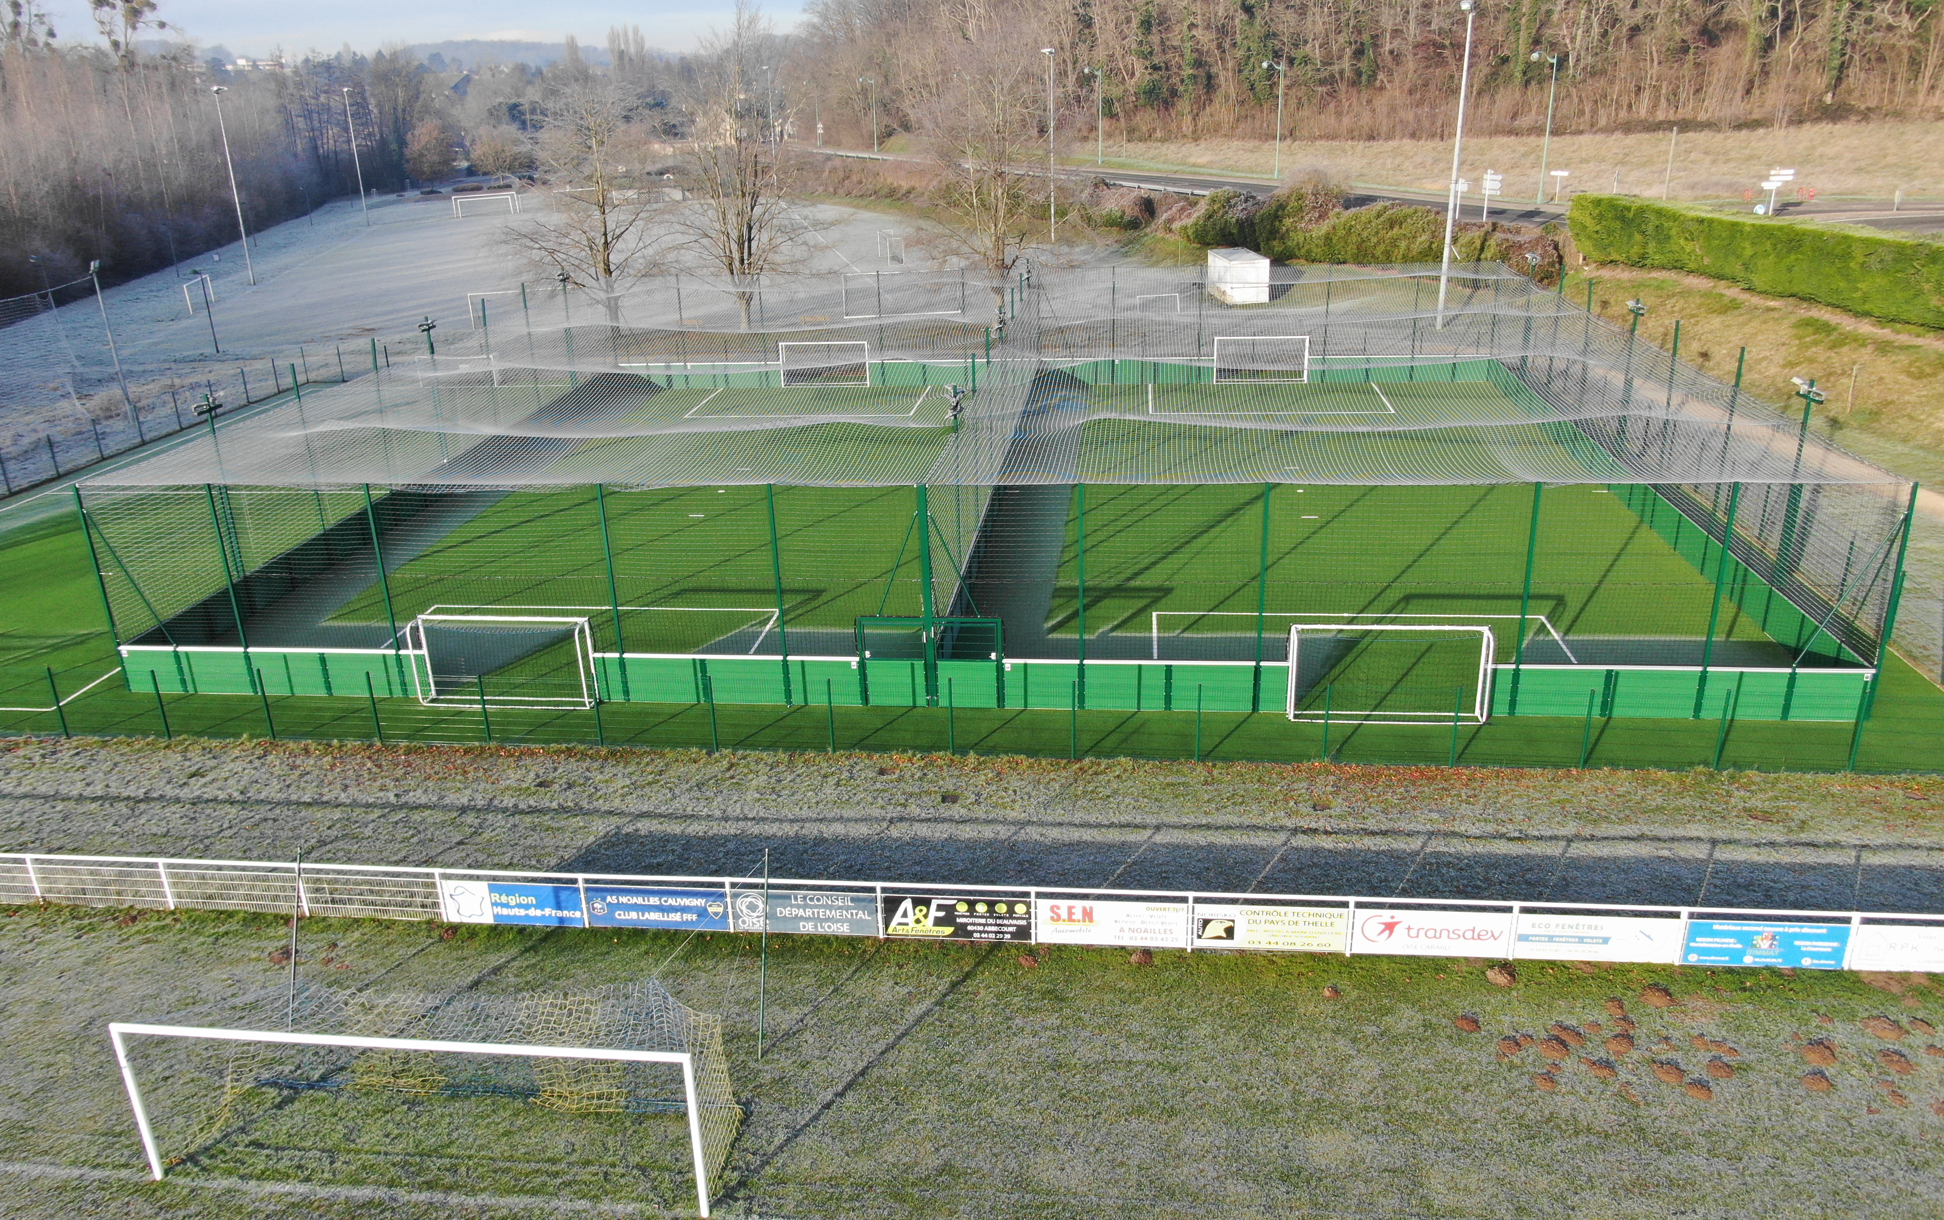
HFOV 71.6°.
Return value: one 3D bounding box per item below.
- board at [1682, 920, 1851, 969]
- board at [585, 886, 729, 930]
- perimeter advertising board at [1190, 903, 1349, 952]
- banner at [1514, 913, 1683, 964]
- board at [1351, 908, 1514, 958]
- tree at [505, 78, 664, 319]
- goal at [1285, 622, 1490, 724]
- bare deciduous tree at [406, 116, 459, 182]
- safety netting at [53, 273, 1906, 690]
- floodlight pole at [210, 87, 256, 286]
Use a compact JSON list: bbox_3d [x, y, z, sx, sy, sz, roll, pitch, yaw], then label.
[{"bbox_3d":[11.981,5.050,20.355,2.360,0.780,0.050,1,22,7],"label":"board"},{"bbox_3d":[-5.298,5.005,22.731,2.470,0.820,0.050,1,21,6],"label":"board"},{"bbox_3d":[4.768,5.117,21.674,2.470,0.820,0.050,1,21,6],"label":"perimeter advertising board"},{"bbox_3d":[9.689,5.119,20.890,2.460,0.790,0.040,0,22,7],"label":"banner"},{"bbox_3d":[7.284,5.145,21.409,2.470,0.820,0.050,1,21,6],"label":"board"},{"bbox_3d":[-21.659,-22.306,75.532,9.100,13.995,9.100,-2,22,0],"label":"tree"},{"bbox_3d":[9.086,1.435,29.387,4.160,2.080,0.550,1,22,7],"label":"goal"},{"bbox_3d":[-81.877,-69.115,204.116,8.200,10.738,8.200,-2,22,0],"label":"bare deciduous tree"},{"bbox_3d":[1.006,-7.191,45.936,40.400,4.150,35.000,1,22,7],"label":"safety netting"},{"bbox_3d":[-56.816,-32.712,104.672,1.200,14.564,1.400,-7,22,-12],"label":"floodlight pole"}]

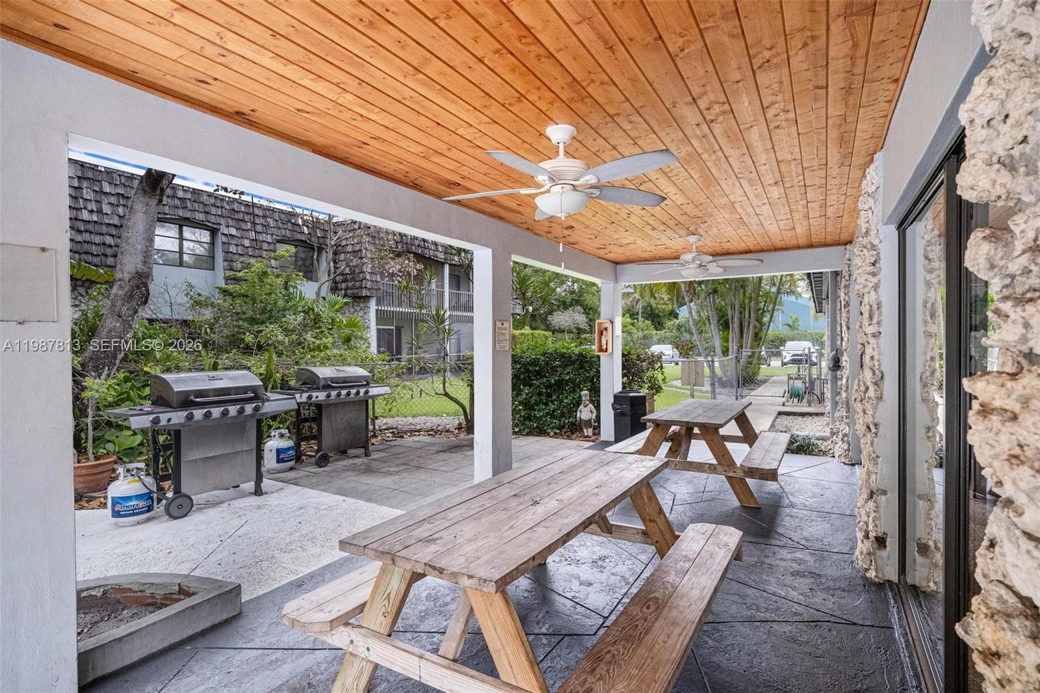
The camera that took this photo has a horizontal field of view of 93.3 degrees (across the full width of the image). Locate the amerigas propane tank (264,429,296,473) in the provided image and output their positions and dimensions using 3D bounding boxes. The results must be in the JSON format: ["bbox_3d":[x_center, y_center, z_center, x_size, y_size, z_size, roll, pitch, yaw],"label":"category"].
[{"bbox_3d":[-2.709,1.191,5.568,0.312,0.456,0.312,-1,0,-20],"label":"amerigas propane tank"}]

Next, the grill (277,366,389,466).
[{"bbox_3d":[-2.349,0.853,6.126,0.620,1.180,1.370,0,0,35],"label":"grill"}]

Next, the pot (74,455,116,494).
[{"bbox_3d":[-4.352,1.298,4.989,0.400,0.310,0.400,0,0,32],"label":"pot"}]

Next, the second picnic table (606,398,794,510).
[{"bbox_3d":[1.963,1.044,5.260,1.540,0.752,1.840,0,0,32],"label":"second picnic table"}]

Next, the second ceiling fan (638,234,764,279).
[{"bbox_3d":[1.889,-0.959,5.294,1.310,0.460,1.310,0,0,32],"label":"second ceiling fan"}]

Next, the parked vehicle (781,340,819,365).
[{"bbox_3d":[18.403,0.386,32.204,1.860,1.660,4.550,0,0,32],"label":"parked vehicle"}]

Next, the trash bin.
[{"bbox_3d":[1.607,1.036,7.127,0.480,0.750,0.460,0,0,32],"label":"trash bin"}]

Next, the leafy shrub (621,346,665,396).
[{"bbox_3d":[2.005,0.710,8.305,0.980,1.340,0.850,0,0,32],"label":"leafy shrub"}]

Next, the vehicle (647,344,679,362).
[{"bbox_3d":[10.755,0.696,36.706,1.840,1.560,4.500,0,0,24],"label":"vehicle"}]

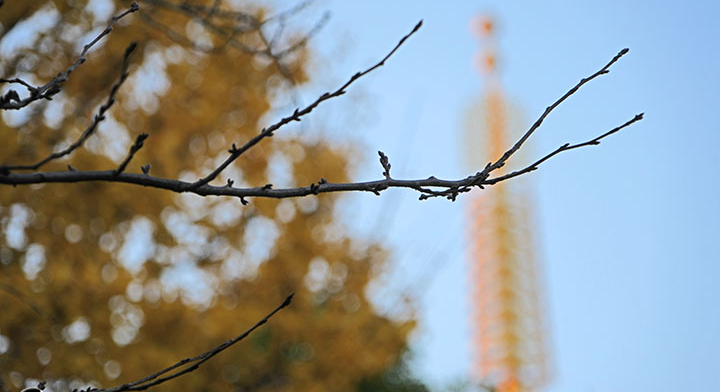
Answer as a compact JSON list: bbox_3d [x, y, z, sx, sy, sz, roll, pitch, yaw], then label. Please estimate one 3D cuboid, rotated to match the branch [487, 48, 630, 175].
[{"bbox_3d":[0.224,-0.098,3.700,0.216,0.019,0.027,-41,0,0],"label":"branch"}]

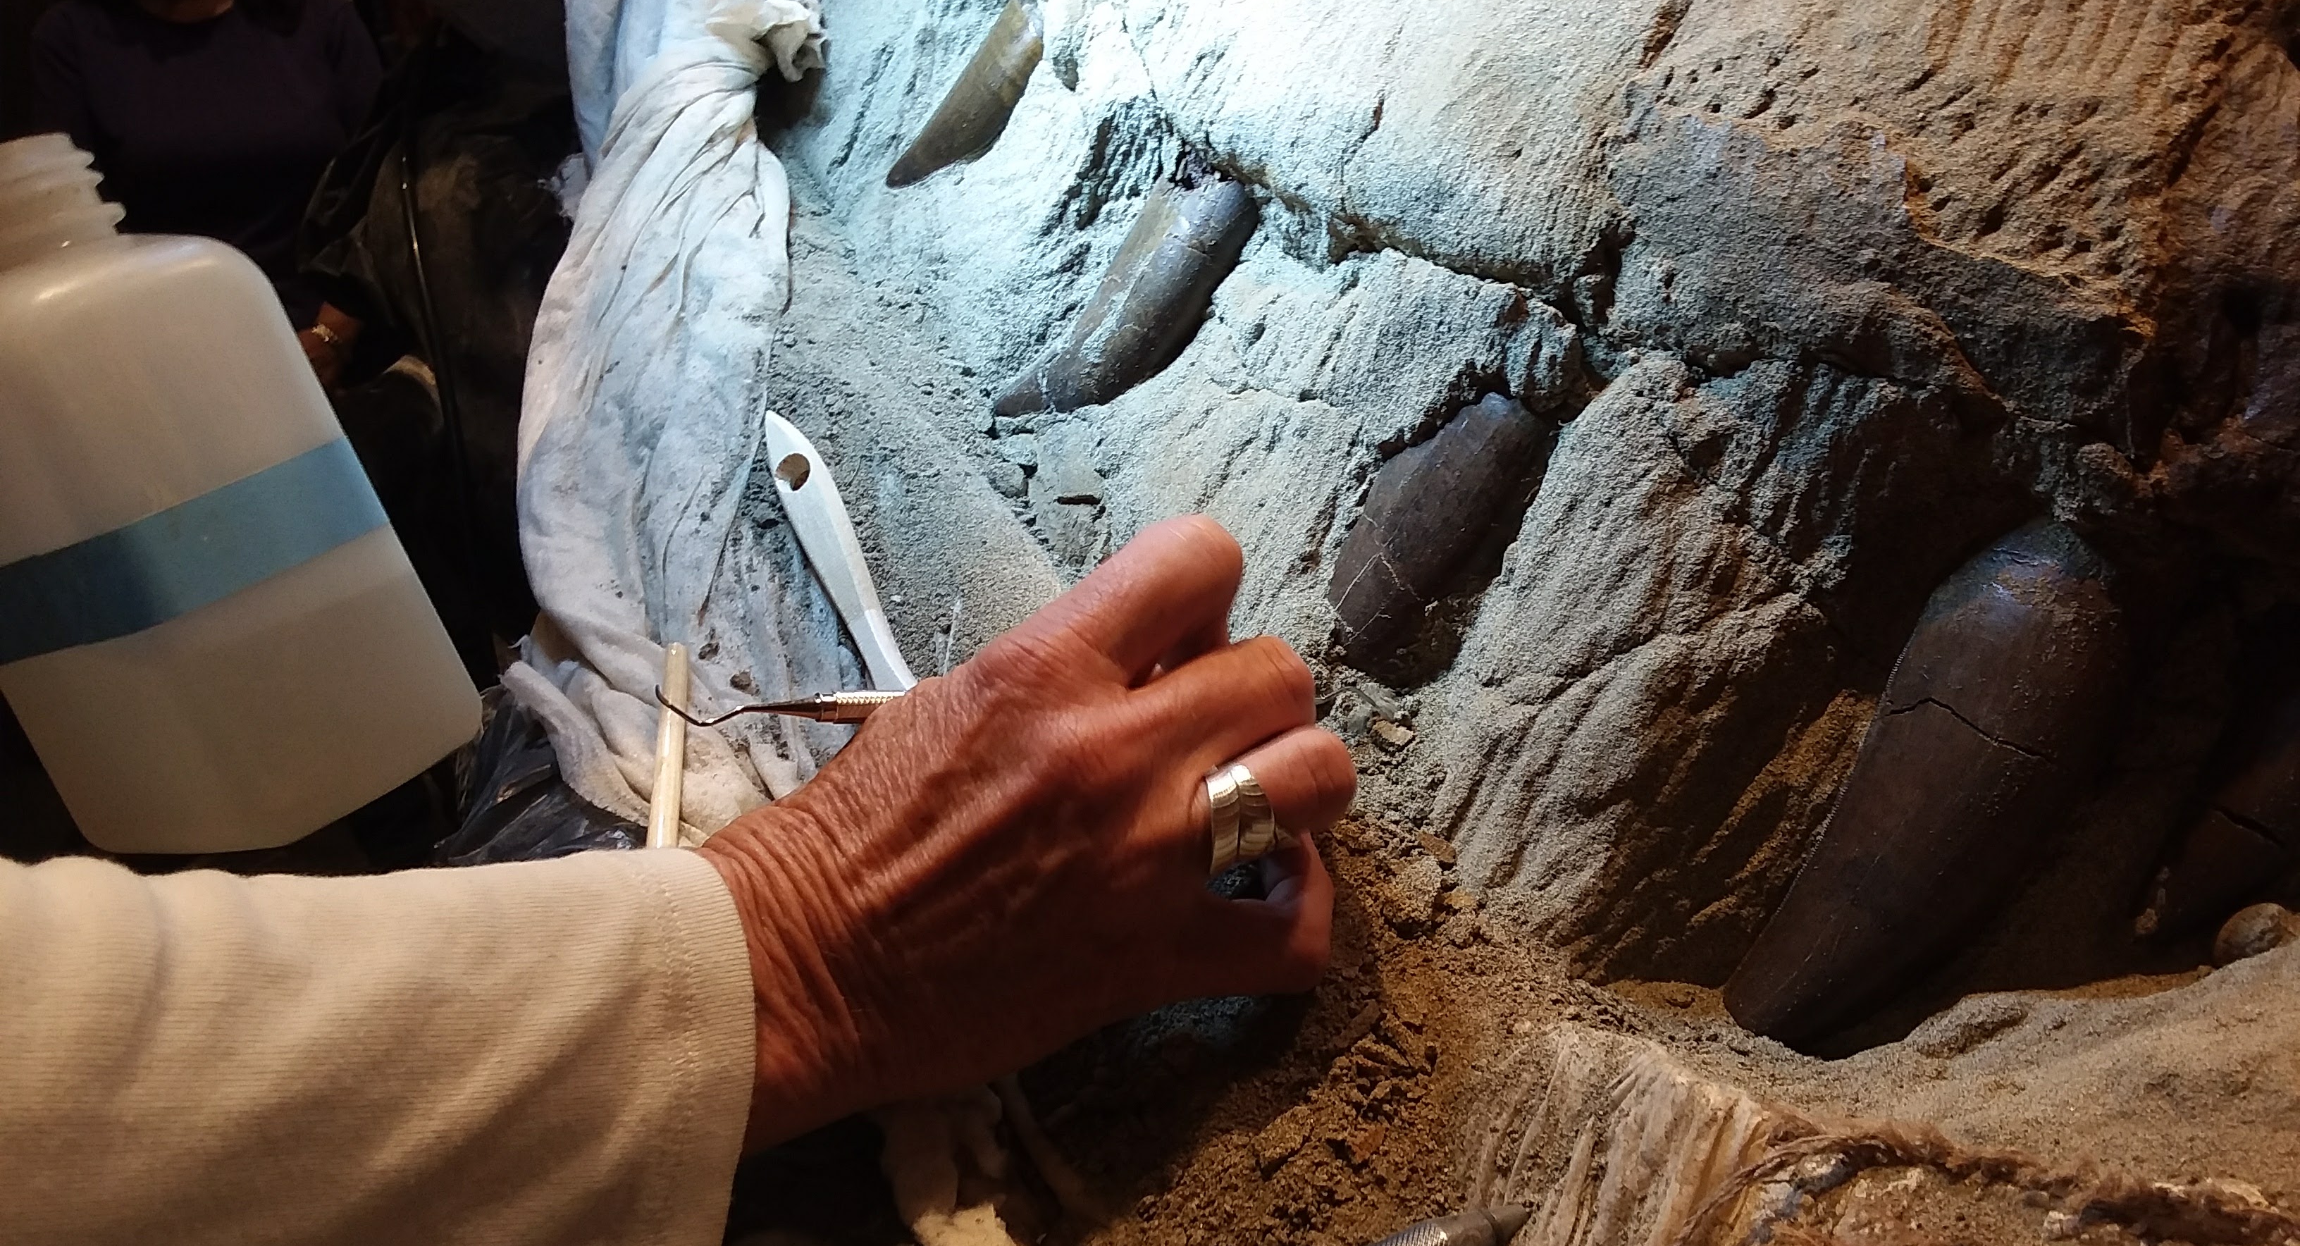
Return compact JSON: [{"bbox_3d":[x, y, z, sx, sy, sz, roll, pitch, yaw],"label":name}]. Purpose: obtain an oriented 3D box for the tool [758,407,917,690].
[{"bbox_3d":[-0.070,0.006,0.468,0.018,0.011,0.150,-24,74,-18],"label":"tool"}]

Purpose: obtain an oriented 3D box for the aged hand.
[{"bbox_3d":[-0.024,0.049,0.408,0.150,0.100,0.080,-25,-7,-10],"label":"aged hand"}]

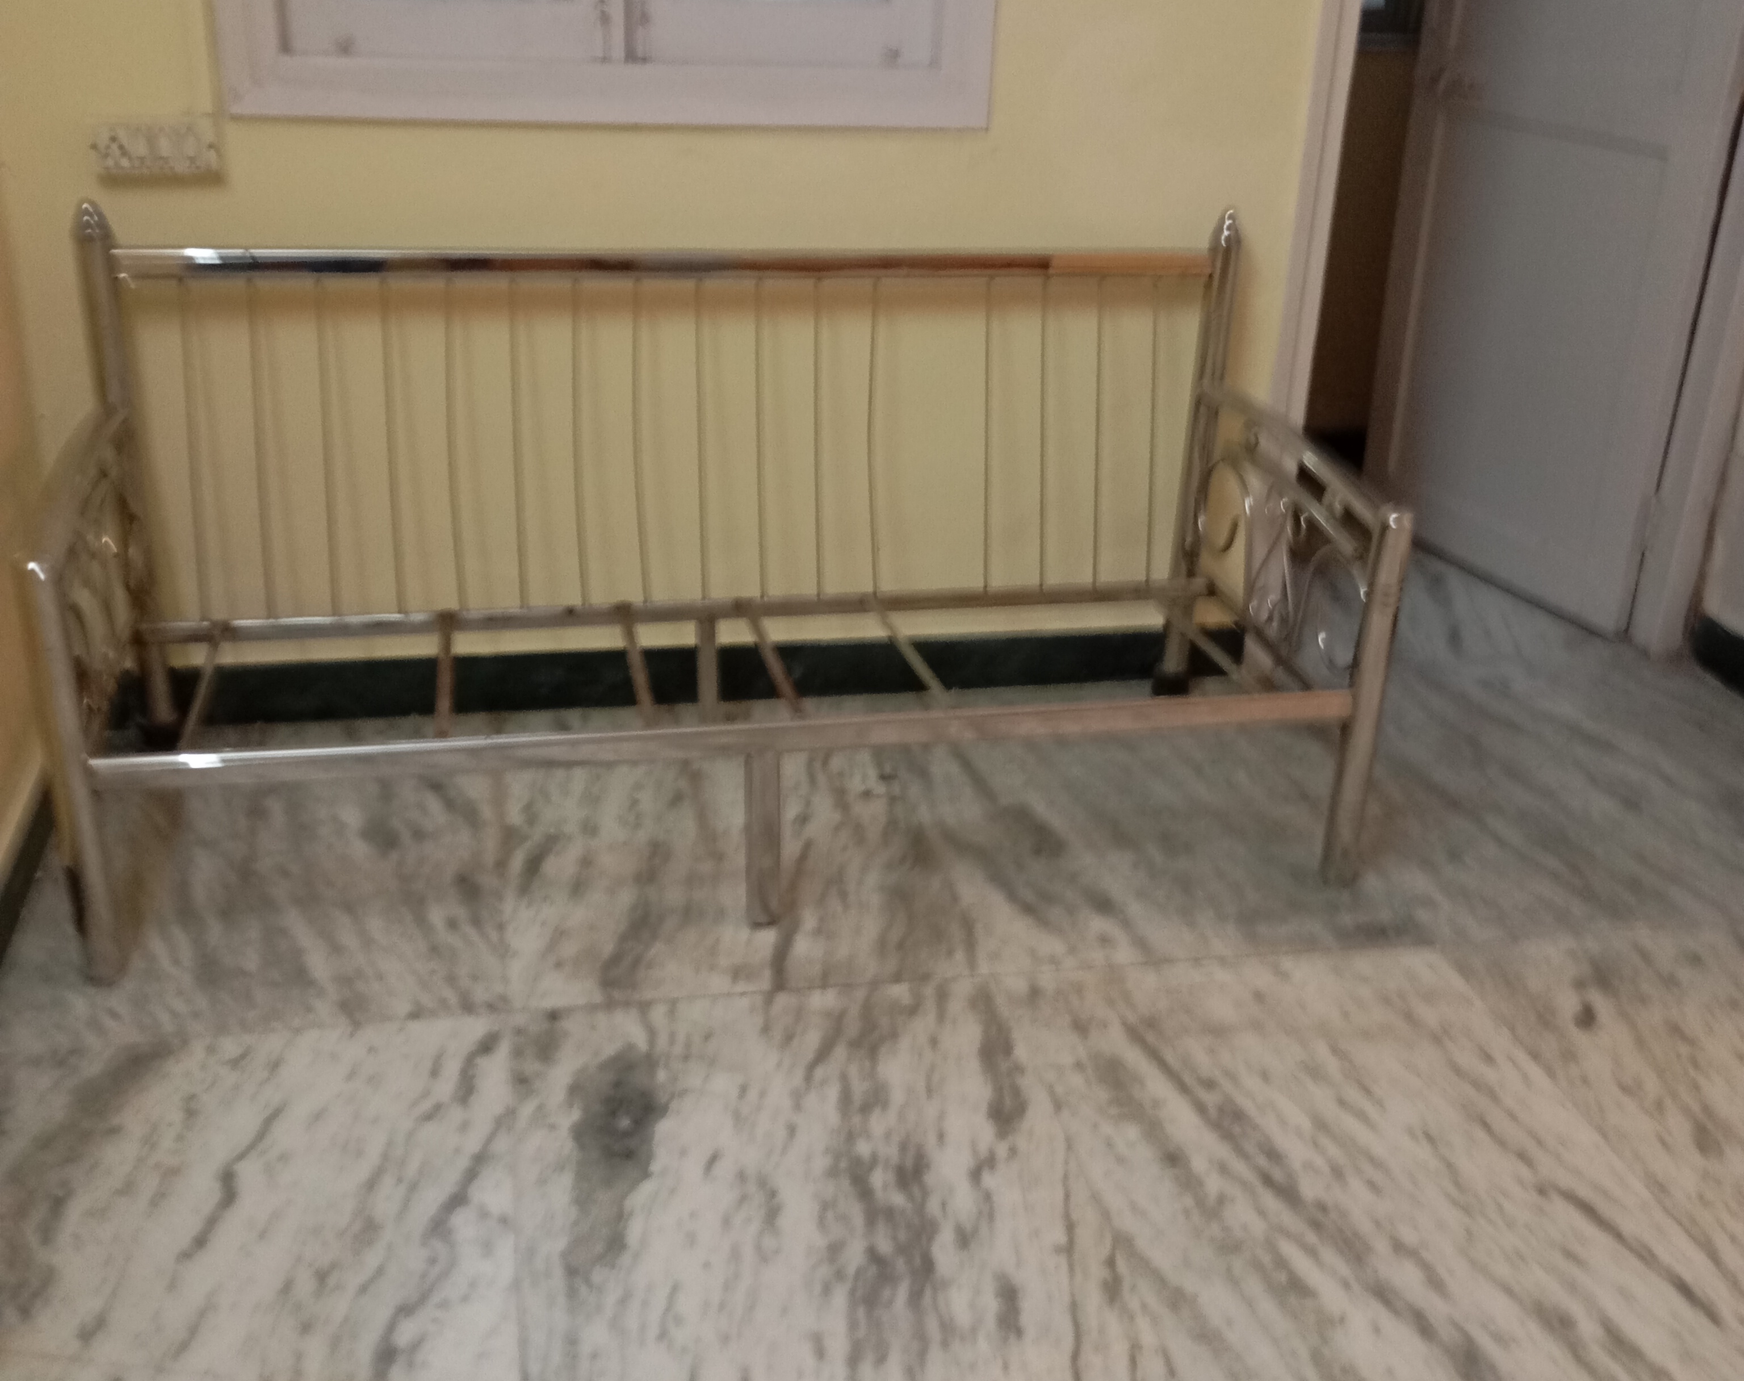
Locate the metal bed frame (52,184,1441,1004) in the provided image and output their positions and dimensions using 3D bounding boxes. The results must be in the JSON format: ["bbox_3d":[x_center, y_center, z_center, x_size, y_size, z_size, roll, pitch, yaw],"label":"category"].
[{"bbox_3d":[-0.217,-0.224,2.884,1.869,0.900,0.764,-3,24,-13],"label":"metal bed frame"}]

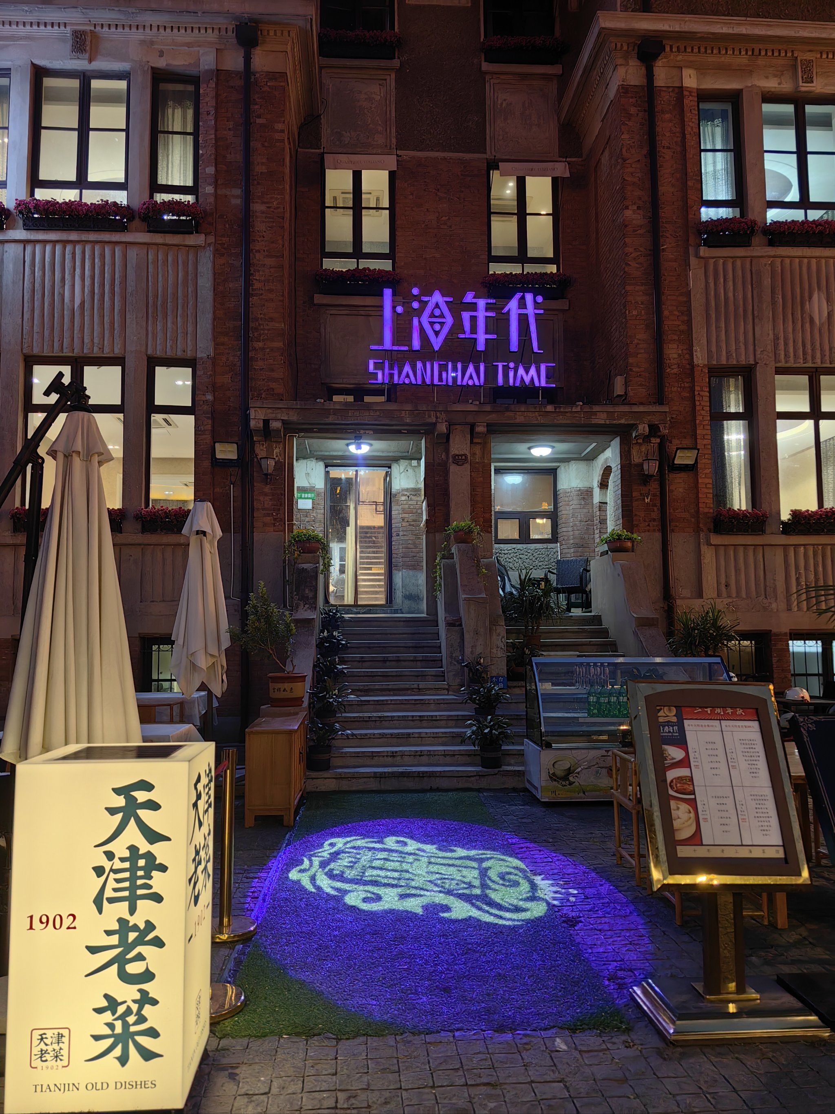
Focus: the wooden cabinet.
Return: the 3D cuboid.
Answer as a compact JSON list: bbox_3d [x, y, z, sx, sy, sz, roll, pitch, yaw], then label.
[{"bbox_3d":[-1.190,1.783,7.453,0.399,0.741,1.326,0,-5,-4],"label":"wooden cabinet"}]

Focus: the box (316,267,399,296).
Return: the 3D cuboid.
[{"bbox_3d":[-0.934,-4.209,13.453,1.275,0.438,0.320,0,-4,-4],"label":"box"}]

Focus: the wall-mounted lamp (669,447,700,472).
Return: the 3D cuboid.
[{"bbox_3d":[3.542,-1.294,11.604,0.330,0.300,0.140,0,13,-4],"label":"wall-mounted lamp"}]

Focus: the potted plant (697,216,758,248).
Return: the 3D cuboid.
[{"bbox_3d":[4.156,-4.331,11.704,0.840,0.462,0.300,0,-5,-4],"label":"potted plant"}]

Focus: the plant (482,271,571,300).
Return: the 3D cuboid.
[{"bbox_3d":[1.678,-4.169,13.478,1.400,0.481,0.320,0,-5,-4],"label":"plant"}]

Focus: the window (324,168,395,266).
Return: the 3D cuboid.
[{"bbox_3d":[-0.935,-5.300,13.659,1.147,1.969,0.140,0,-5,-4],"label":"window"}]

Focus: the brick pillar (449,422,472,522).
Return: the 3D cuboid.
[{"bbox_3d":[0.545,-0.967,11.537,0.293,1.521,0.300,0,-5,-4],"label":"brick pillar"}]

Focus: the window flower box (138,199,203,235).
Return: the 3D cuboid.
[{"bbox_3d":[-3.299,-4.493,11.663,0.821,0.465,0.300,0,-4,-9],"label":"window flower box"}]

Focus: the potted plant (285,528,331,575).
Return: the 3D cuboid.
[{"bbox_3d":[-1.388,-0.069,11.060,0.570,0.598,0.480,0,-5,-4],"label":"potted plant"}]

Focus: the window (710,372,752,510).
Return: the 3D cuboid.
[{"bbox_3d":[4.330,-1.538,12.062,0.572,2.079,0.150,-1,-4,1],"label":"window"}]

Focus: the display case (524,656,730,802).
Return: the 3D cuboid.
[{"bbox_3d":[1.959,1.578,8.195,1.800,1.240,0.730,0,-5,-4],"label":"display case"}]

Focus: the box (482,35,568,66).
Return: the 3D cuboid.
[{"bbox_3d":[1.688,-7.995,13.884,1.364,0.464,0.320,0,-5,-4],"label":"box"}]

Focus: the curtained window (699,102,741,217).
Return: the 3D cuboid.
[{"bbox_3d":[4.289,-5.571,12.368,0.593,1.866,0.150,-1,-4,1],"label":"curtained window"}]

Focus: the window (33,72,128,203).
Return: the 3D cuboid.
[{"bbox_3d":[-4.528,-5.574,11.742,1.261,1.957,0.150,0,-4,-4],"label":"window"}]

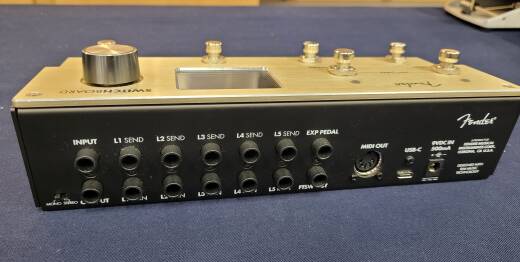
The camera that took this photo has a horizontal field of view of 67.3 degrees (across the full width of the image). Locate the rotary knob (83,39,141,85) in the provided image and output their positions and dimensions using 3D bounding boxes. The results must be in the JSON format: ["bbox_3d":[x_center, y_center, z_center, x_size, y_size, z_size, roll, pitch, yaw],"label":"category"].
[{"bbox_3d":[-0.078,-0.035,0.206,0.028,0.015,0.028,-2,24,-12],"label":"rotary knob"}]

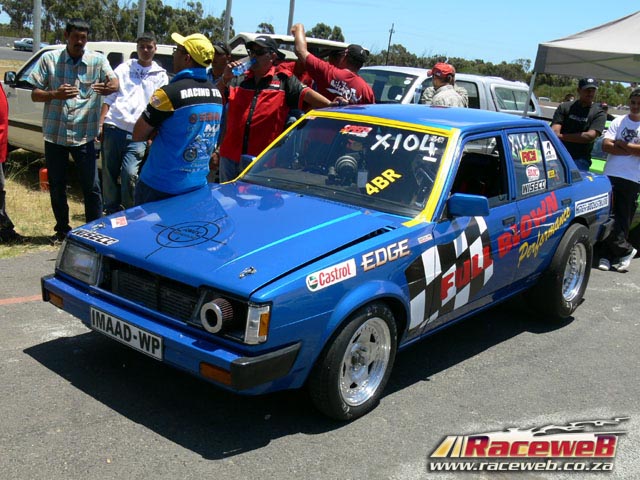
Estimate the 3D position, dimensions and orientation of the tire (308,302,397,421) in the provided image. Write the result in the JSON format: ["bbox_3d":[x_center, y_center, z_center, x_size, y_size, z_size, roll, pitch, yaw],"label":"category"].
[{"bbox_3d":[0.152,0.540,3.411,0.170,0.555,0.555,15,15,35],"label":"tire"}]

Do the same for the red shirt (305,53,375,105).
[{"bbox_3d":[0.157,-1.098,5.950,0.580,0.760,0.330,4,13,-8],"label":"red shirt"}]

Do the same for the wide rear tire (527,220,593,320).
[{"bbox_3d":[1.699,0.207,5.221,0.240,0.640,0.640,16,16,37],"label":"wide rear tire"}]

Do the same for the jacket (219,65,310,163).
[{"bbox_3d":[-0.394,-0.891,5.250,0.620,0.690,0.320,7,13,6],"label":"jacket"}]

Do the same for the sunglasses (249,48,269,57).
[{"bbox_3d":[-0.412,-1.308,5.160,0.145,0.048,0.140,13,15,30],"label":"sunglasses"}]

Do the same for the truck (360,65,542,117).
[{"bbox_3d":[1.360,-1.845,11.450,5.050,1.680,1.750,-6,17,-43],"label":"truck"}]

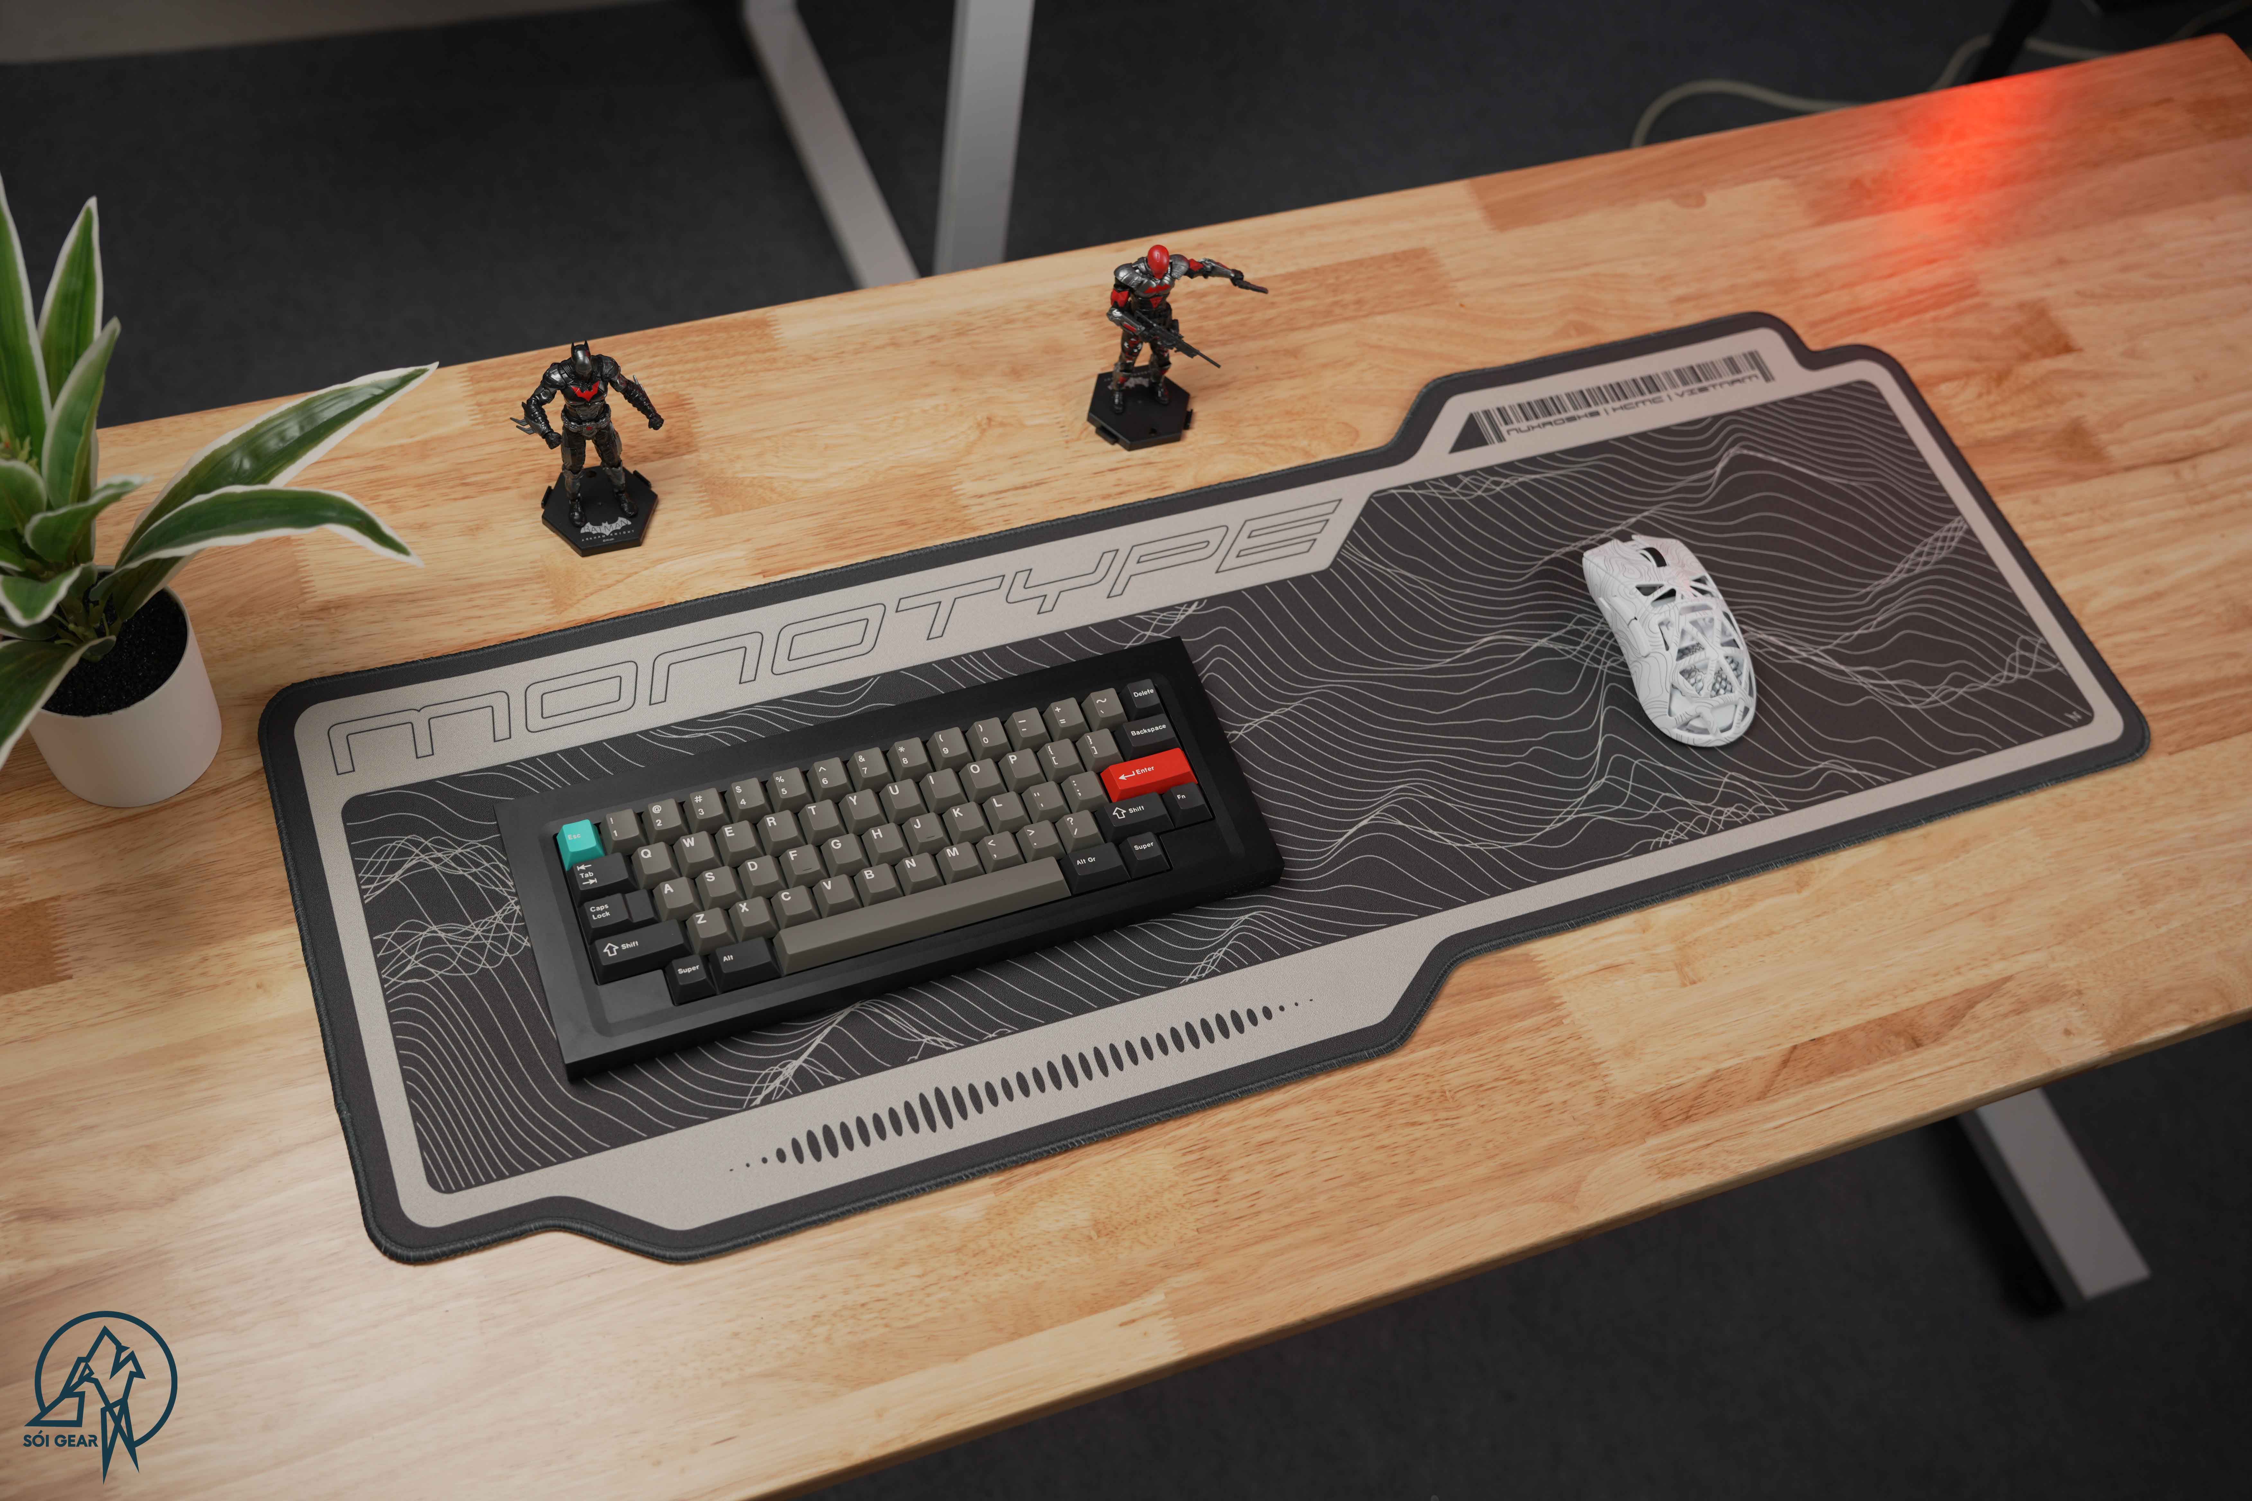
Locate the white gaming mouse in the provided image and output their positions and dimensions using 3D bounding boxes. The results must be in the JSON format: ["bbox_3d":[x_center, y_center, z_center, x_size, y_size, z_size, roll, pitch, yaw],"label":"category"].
[{"bbox_3d":[0.274,-0.059,1.188,0.063,0.039,0.124,-11,60,-15],"label":"white gaming mouse"}]

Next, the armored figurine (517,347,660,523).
[{"bbox_3d":[-0.255,-0.151,1.130,0.070,0.111,0.036,-14,61,-16],"label":"armored figurine"}]

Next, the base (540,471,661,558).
[{"bbox_3d":[-0.260,-0.119,1.178,0.059,0.005,0.051,-14,61,-16],"label":"base"}]

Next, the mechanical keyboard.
[{"bbox_3d":[-0.103,0.042,1.071,0.328,0.038,0.125,-15,61,-17],"label":"mechanical keyboard"}]

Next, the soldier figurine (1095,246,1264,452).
[{"bbox_3d":[0.025,-0.213,1.214,0.085,0.112,0.054,-14,61,-16],"label":"soldier figurine"}]

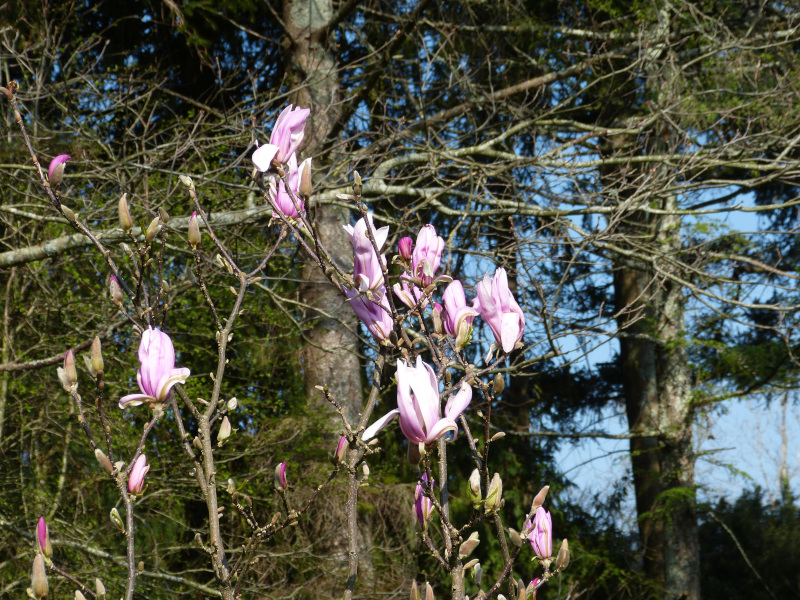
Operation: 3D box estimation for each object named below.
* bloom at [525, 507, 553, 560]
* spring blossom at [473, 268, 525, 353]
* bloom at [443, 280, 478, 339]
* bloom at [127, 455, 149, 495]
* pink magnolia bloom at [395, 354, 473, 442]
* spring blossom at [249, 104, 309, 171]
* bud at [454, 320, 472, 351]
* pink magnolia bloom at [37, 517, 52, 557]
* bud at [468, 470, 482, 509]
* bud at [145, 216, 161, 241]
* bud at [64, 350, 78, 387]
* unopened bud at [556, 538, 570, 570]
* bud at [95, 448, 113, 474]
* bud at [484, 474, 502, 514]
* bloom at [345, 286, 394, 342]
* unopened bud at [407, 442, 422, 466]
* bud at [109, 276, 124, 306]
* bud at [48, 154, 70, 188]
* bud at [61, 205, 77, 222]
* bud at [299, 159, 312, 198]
[{"bbox_3d":[0.161,0.269,2.750,0.028,0.060,0.028,-6,-3,0],"label":"bloom"},{"bbox_3d":[0.122,0.013,2.950,0.061,0.103,0.059,-7,-3,0],"label":"spring blossom"},{"bbox_3d":[0.071,0.011,2.800,0.040,0.068,0.040,-7,-3,0],"label":"bloom"},{"bbox_3d":[-0.291,0.195,2.650,0.017,0.047,0.017,15,-3,0],"label":"bloom"},{"bbox_3d":[0.039,0.112,2.660,0.085,0.097,0.076,-2,-3,0],"label":"pink magnolia bloom"},{"bbox_3d":[-0.151,-0.205,3.000,0.063,0.089,0.059,15,-3,0],"label":"spring blossom"},{"bbox_3d":[0.071,0.041,2.720,0.015,0.036,0.015,11,-3,0],"label":"bud"},{"bbox_3d":[-0.404,0.268,2.700,0.014,0.045,0.014,-10,-3,0],"label":"pink magnolia bloom"},{"bbox_3d":[0.085,0.210,2.650,0.015,0.044,0.015,-1,-3,0],"label":"bud"},{"bbox_3d":[-0.312,-0.089,3.000,0.016,0.035,0.015,27,-3,0],"label":"bud"},{"bbox_3d":[-0.378,0.079,2.740,0.014,0.041,0.014,-9,-3,0],"label":"bud"},{"bbox_3d":[0.182,0.283,2.650,0.013,0.036,0.013,6,-3,0],"label":"unopened bud"},{"bbox_3d":[-0.338,0.184,2.720,0.013,0.032,0.013,-30,-3,0],"label":"bud"},{"bbox_3d":[0.116,0.239,2.950,0.020,0.048,0.019,11,-3,0],"label":"bud"},{"bbox_3d":[-0.039,0.018,3.020,0.047,0.085,0.048,-30,-3,0],"label":"bloom"},{"bbox_3d":[0.017,0.172,2.750,0.016,0.037,0.016,-4,-3,0],"label":"unopened bud"},{"bbox_3d":[-0.334,-0.010,2.800,0.015,0.036,0.015,-18,-3,0],"label":"bud"},{"bbox_3d":[-0.391,-0.148,2.750,0.017,0.040,0.017,18,-3,0],"label":"bud"},{"bbox_3d":[-0.418,-0.109,3.000,0.013,0.026,0.013,-42,-3,0],"label":"bud"},{"bbox_3d":[-0.110,-0.142,2.780,0.015,0.047,0.015,6,-3,0],"label":"bud"}]

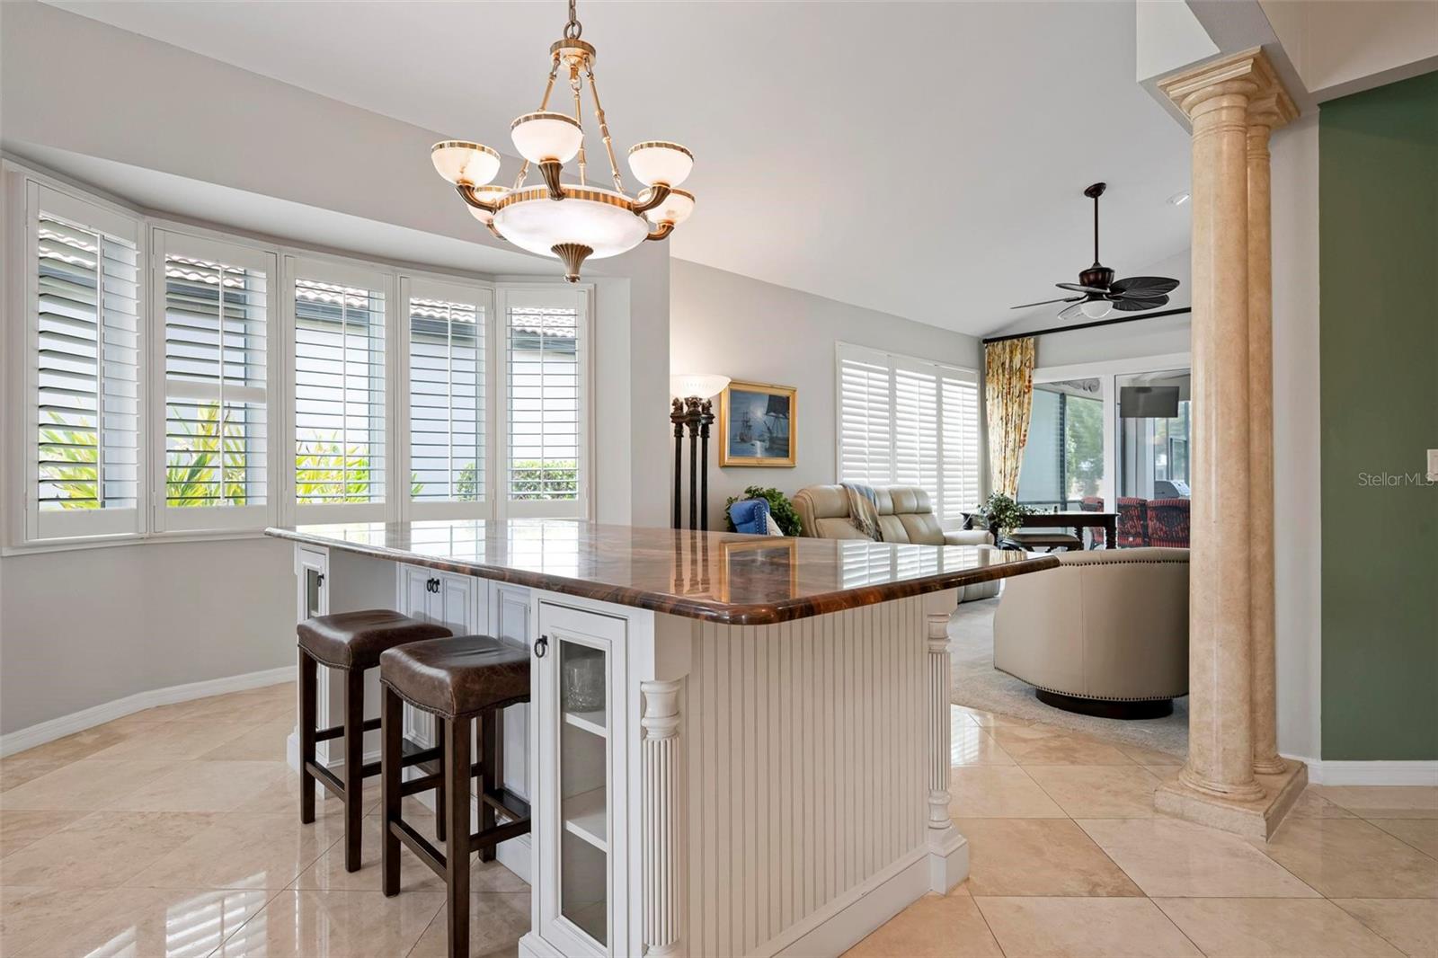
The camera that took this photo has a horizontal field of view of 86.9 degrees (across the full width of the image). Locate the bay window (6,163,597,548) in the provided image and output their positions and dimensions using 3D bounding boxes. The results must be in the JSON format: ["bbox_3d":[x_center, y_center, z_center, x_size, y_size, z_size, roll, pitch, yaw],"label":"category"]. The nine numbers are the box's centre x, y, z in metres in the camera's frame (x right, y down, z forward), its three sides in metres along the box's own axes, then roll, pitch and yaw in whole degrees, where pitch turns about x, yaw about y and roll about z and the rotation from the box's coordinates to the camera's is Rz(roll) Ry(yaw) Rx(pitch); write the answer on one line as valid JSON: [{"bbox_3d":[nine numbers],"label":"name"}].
[{"bbox_3d":[-2.031,-0.497,4.230,2.860,1.628,0.528,0,0,-44],"label":"bay window"}]

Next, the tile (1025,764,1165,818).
[{"bbox_3d":[1.377,1.113,2.691,0.457,0.012,0.457,0,0,1],"label":"tile"}]

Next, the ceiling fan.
[{"bbox_3d":[2.908,-1.762,5.850,1.310,1.050,1.310,0,0,-44],"label":"ceiling fan"}]

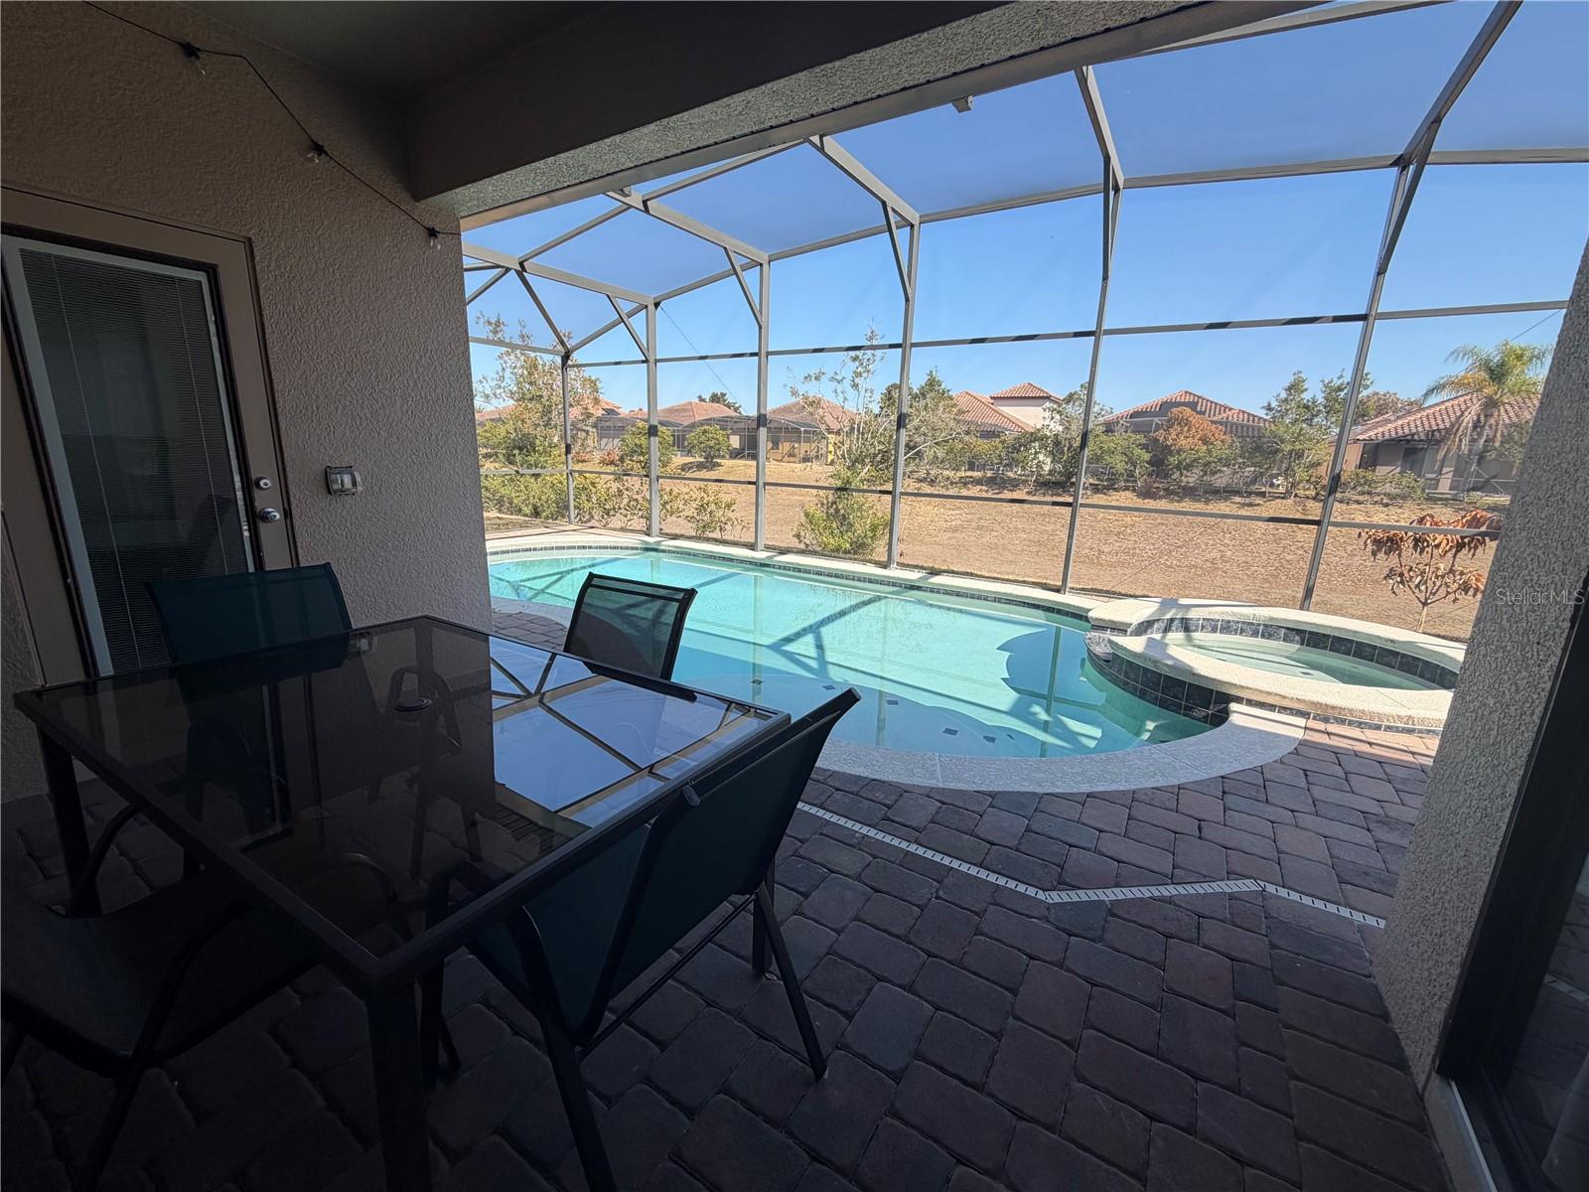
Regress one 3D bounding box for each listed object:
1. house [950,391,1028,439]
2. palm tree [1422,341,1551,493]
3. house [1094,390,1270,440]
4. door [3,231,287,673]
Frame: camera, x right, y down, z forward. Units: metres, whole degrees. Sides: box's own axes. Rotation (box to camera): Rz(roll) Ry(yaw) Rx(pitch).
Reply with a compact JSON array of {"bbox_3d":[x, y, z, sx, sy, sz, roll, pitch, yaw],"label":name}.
[{"bbox_3d":[13.867,-13.093,51.095,12.400,6.187,12.500,10,15,33],"label":"house"},{"bbox_3d":[29.411,-7.627,27.493,4.400,6.510,4.400,-10,17,-43],"label":"palm tree"},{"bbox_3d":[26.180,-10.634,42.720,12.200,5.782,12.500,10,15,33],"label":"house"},{"bbox_3d":[-2.552,-0.409,2.579,0.060,2.040,0.830,10,15,33],"label":"door"}]

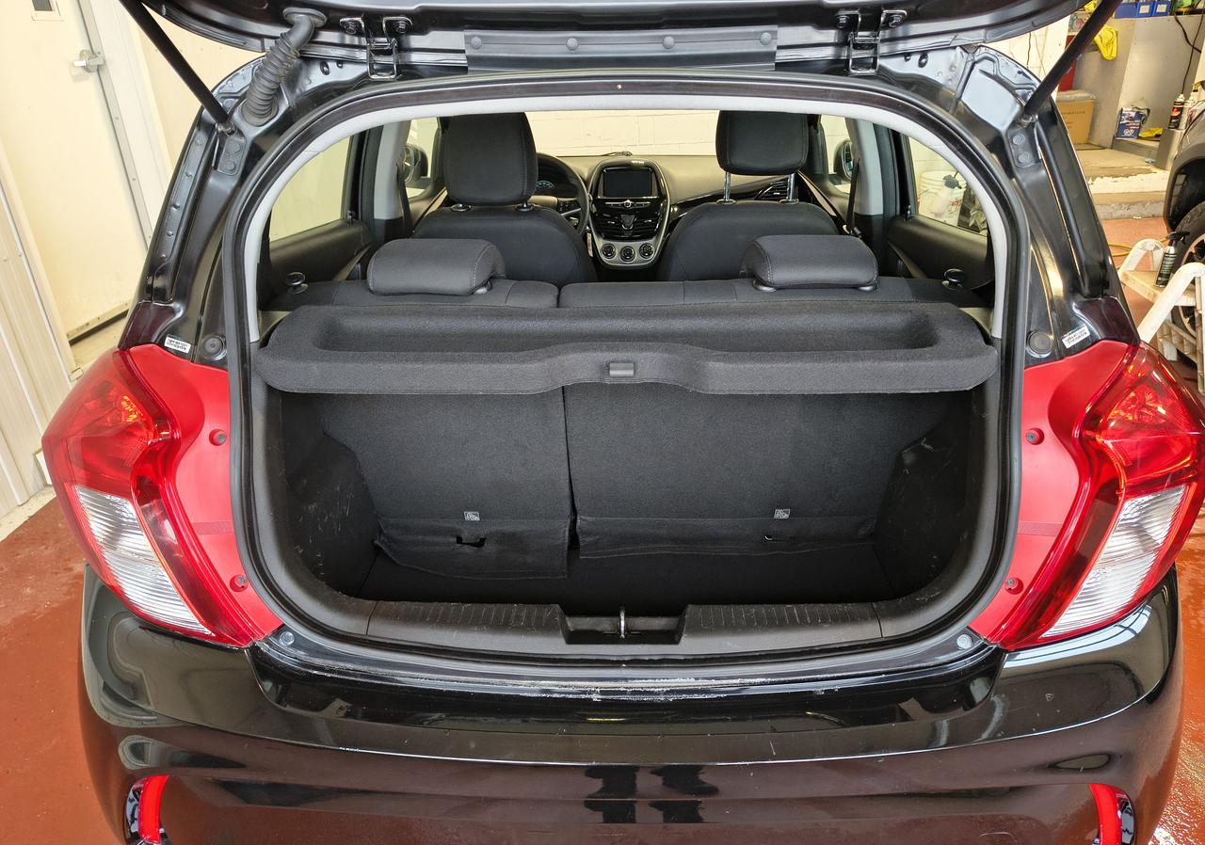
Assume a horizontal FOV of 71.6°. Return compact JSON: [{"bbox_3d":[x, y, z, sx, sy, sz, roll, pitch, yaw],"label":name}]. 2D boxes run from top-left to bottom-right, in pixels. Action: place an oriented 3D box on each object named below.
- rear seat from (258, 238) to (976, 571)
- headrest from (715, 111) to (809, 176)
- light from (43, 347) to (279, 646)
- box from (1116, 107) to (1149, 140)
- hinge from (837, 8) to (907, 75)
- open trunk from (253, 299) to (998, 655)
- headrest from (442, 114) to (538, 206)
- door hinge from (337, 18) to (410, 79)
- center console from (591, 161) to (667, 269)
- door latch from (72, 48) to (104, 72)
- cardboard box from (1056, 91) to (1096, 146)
[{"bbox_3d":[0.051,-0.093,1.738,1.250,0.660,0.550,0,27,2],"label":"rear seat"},{"bbox_3d":[0.392,-0.735,2.060,0.225,0.230,0.120,0,35,2],"label":"headrest"},{"bbox_3d":[-0.576,0.073,1.161,0.270,0.370,0.280,0,27,2],"label":"light"},{"bbox_3d":[4.151,-2.351,6.550,0.180,0.225,0.130,13,31,26],"label":"box"},{"bbox_3d":[0.363,-0.515,1.130,0.092,0.070,0.065,0,27,2],"label":"hinge"},{"bbox_3d":[0.040,0.076,1.342,1.050,0.490,0.550,0,27,2],"label":"open trunk"},{"bbox_3d":[-0.274,-0.655,2.050,0.228,0.230,0.120,0,35,2],"label":"headrest"},{"bbox_3d":[-0.313,-0.516,1.150,0.092,0.070,0.065,0,27,2],"label":"door hinge"},{"bbox_3d":[0.089,-0.707,2.820,0.265,0.330,0.200,0,27,2],"label":"center console"},{"bbox_3d":[-2.029,-1.431,3.315,0.068,0.088,0.150,-1,27,2],"label":"door latch"},{"bbox_3d":[3.799,-2.453,6.750,0.300,0.360,0.250,4,28,11],"label":"cardboard box"}]

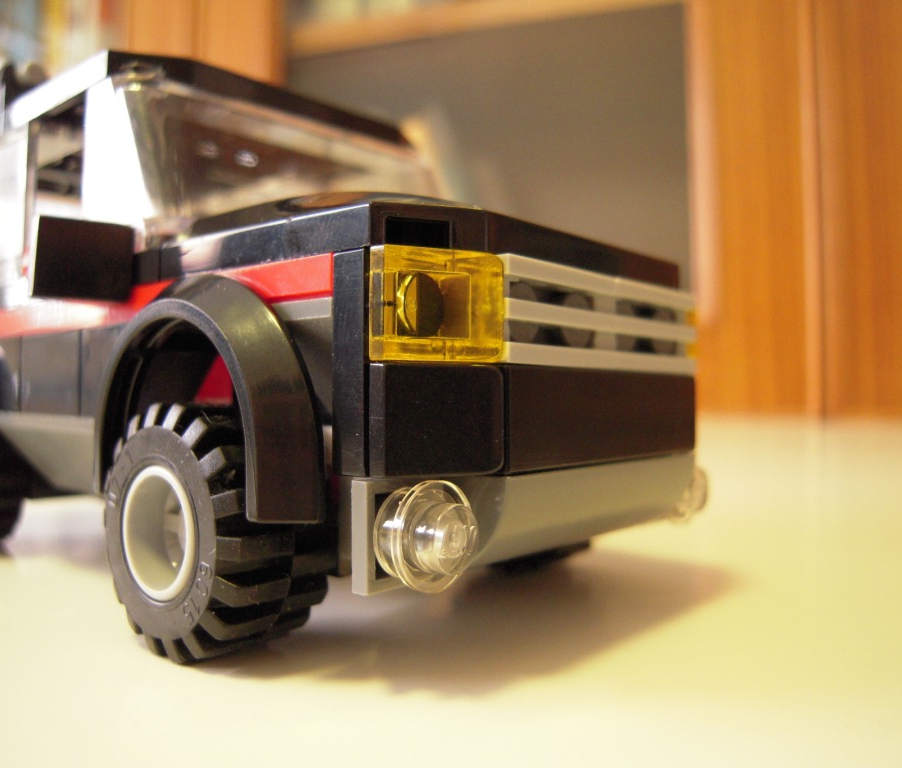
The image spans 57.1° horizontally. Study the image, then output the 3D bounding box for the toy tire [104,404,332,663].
[{"bbox_3d":[-0.020,0.012,0.071,0.021,0.021,0.012,-1,-2,41],"label":"toy tire"}]

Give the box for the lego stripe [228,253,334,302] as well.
[{"bbox_3d":[-0.013,-0.008,0.067,0.014,0.003,0.004,-1,-2,41],"label":"lego stripe"}]

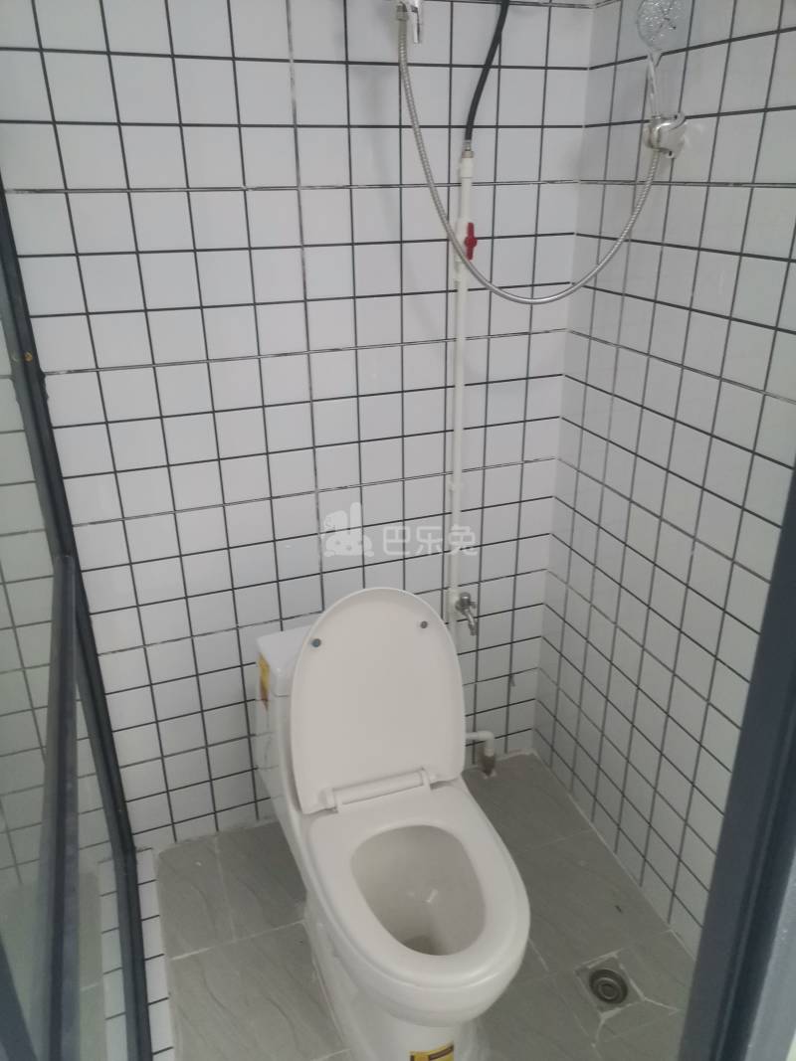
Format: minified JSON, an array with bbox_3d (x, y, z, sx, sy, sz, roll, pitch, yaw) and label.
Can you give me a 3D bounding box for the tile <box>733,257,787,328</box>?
[{"bbox_3d":[0.573,-0.376,1.254,0.010,0.097,0.097,-9,26,-18],"label":"tile"}]

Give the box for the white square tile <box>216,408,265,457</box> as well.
[{"bbox_3d":[-0.316,-0.197,1.609,0.097,0.097,0.010,-9,26,-18],"label":"white square tile"}]

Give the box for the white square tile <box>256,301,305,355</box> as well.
[{"bbox_3d":[-0.226,-0.394,1.556,0.097,0.097,0.010,-9,26,-18],"label":"white square tile"}]

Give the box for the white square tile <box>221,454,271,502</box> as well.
[{"bbox_3d":[-0.318,-0.108,1.658,0.097,0.097,0.010,-9,26,-18],"label":"white square tile"}]

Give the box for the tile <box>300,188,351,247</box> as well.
[{"bbox_3d":[-0.135,-0.593,1.504,0.098,0.098,0.010,-9,26,-18],"label":"tile"}]

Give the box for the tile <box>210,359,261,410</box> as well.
[{"bbox_3d":[-0.320,-0.290,1.568,0.096,0.096,0.010,-9,26,-18],"label":"tile"}]

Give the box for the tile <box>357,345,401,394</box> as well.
[{"bbox_3d":[-0.037,-0.335,1.661,0.096,0.096,0.010,-9,26,-18],"label":"tile"}]

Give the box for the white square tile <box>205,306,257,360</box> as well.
[{"bbox_3d":[-0.321,-0.381,1.532,0.097,0.097,0.010,-9,26,-18],"label":"white square tile"}]

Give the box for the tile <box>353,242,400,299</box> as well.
[{"bbox_3d":[-0.040,-0.518,1.577,0.098,0.098,0.010,-9,26,-18],"label":"tile"}]

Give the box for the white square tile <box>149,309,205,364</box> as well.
[{"bbox_3d":[-0.414,-0.365,1.494,0.098,0.098,0.010,-9,26,-18],"label":"white square tile"}]

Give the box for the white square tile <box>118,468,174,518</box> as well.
[{"bbox_3d":[-0.503,-0.076,1.587,0.096,0.096,0.010,-9,26,-18],"label":"white square tile"}]

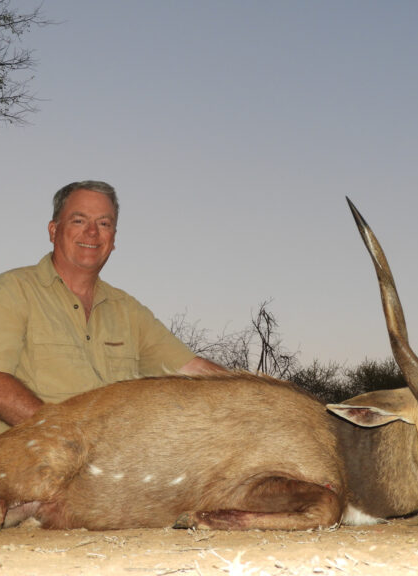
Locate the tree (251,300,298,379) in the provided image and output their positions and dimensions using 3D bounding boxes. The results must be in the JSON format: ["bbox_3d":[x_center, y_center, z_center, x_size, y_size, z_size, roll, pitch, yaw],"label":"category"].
[{"bbox_3d":[0.880,1.330,11.970,0.680,2.300,0.620,0,-11,0],"label":"tree"}]

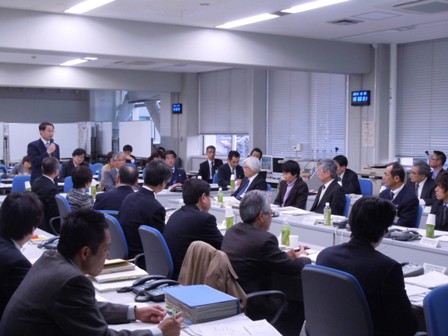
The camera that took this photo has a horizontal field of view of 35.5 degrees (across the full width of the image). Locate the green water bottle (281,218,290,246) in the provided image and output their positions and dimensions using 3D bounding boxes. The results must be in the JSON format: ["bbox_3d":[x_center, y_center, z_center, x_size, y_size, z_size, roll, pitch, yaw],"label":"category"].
[{"bbox_3d":[0.442,0.457,4.971,0.067,0.207,0.067,0,3,0],"label":"green water bottle"}]

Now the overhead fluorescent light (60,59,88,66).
[{"bbox_3d":[-3.151,-2.215,14.621,0.250,0.090,1.270,-1,3,-31],"label":"overhead fluorescent light"}]

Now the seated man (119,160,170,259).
[{"bbox_3d":[-0.463,0.589,5.299,0.720,1.322,0.480,-2,3,-38],"label":"seated man"}]

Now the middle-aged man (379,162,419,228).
[{"bbox_3d":[1.574,0.590,6.553,0.750,1.220,0.520,-1,3,-21],"label":"middle-aged man"}]

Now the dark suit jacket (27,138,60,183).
[{"bbox_3d":[-2.292,-0.006,8.900,0.480,0.730,0.350,-2,4,-43],"label":"dark suit jacket"}]

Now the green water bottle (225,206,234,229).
[{"bbox_3d":[0.049,0.424,5.797,0.069,0.206,0.069,0,3,0],"label":"green water bottle"}]

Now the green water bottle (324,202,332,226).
[{"bbox_3d":[0.926,0.411,6.184,0.066,0.205,0.066,0,3,0],"label":"green water bottle"}]

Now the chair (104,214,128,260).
[{"bbox_3d":[-0.641,0.795,5.353,0.580,0.900,0.580,-1,3,-31],"label":"chair"}]

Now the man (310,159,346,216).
[{"bbox_3d":[0.973,0.544,7.140,0.720,1.255,0.480,-1,3,-32],"label":"man"}]

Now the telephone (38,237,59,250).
[{"bbox_3d":[-1.171,0.510,4.881,0.220,0.090,0.190,-1,3,-32],"label":"telephone"}]

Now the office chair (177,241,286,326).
[{"bbox_3d":[0.148,0.849,3.807,0.620,0.950,0.600,-1,3,-32],"label":"office chair"}]

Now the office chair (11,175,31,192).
[{"bbox_3d":[-2.548,0.578,9.471,0.580,0.930,0.600,-1,3,-32],"label":"office chair"}]

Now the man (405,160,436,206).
[{"bbox_3d":[2.230,0.526,7.999,0.720,1.200,0.500,-1,3,-19],"label":"man"}]

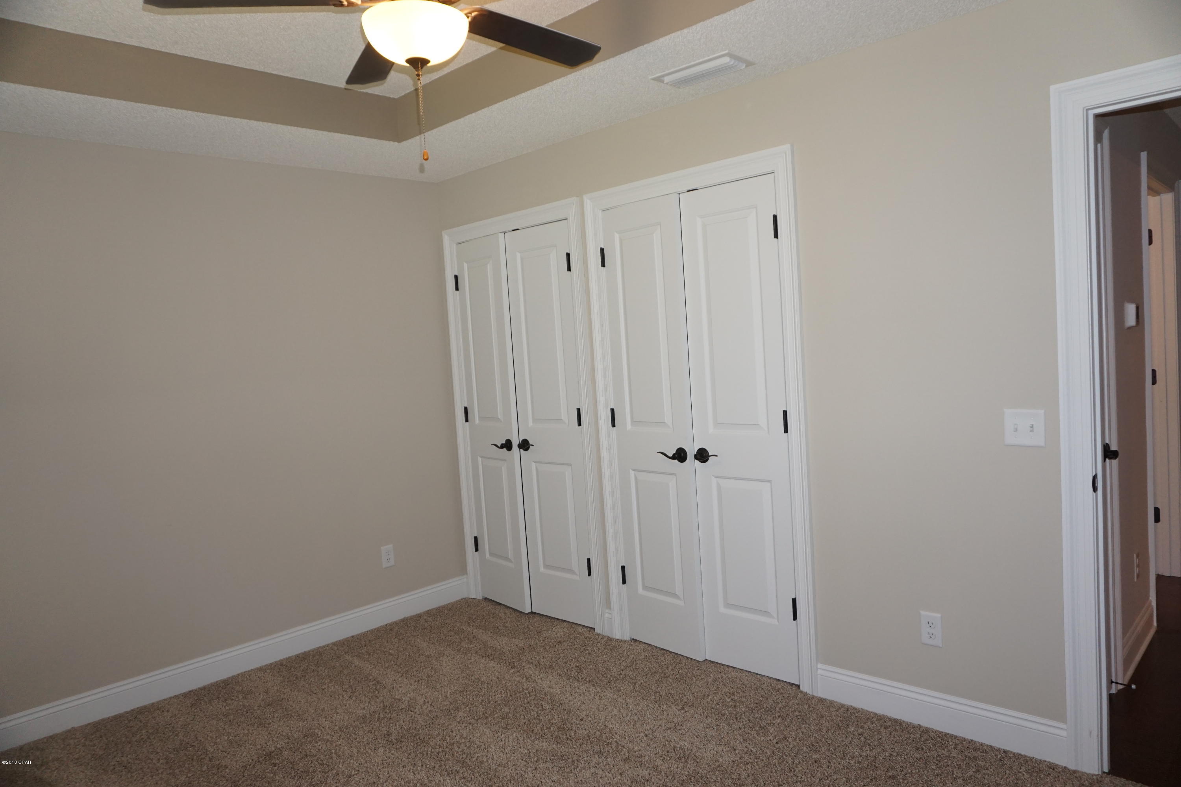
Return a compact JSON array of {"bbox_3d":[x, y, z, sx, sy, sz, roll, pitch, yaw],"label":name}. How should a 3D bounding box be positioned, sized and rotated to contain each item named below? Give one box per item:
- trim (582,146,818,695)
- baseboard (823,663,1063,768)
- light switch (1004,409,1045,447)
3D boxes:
[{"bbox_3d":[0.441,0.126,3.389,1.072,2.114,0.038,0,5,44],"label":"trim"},{"bbox_3d":[1.200,1.115,2.777,0.856,0.131,0.020,0,5,44],"label":"baseboard"},{"bbox_3d":[1.373,0.111,2.495,0.117,0.116,0.012,0,5,44],"label":"light switch"}]

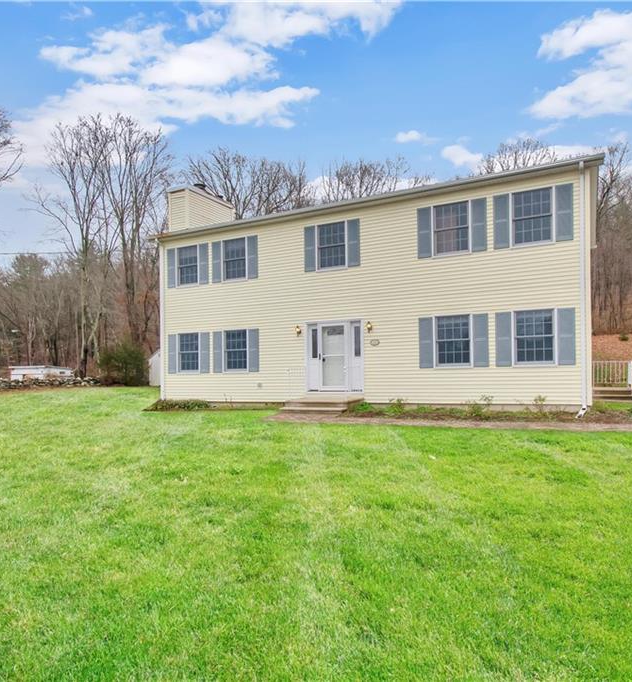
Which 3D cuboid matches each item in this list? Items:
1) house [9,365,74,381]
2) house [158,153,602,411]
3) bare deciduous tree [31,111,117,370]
[{"bbox_3d":[-33.900,4.500,53.700,6.500,3.000,6.000,-2,-2,18],"label":"house"},{"bbox_3d":[2.101,-1.944,16.672,13.400,8.000,8.900,-2,-2,23],"label":"house"},{"bbox_3d":[-19.300,-7.300,34.000,6.500,21.000,6.500,-1,-2,0],"label":"bare deciduous tree"}]

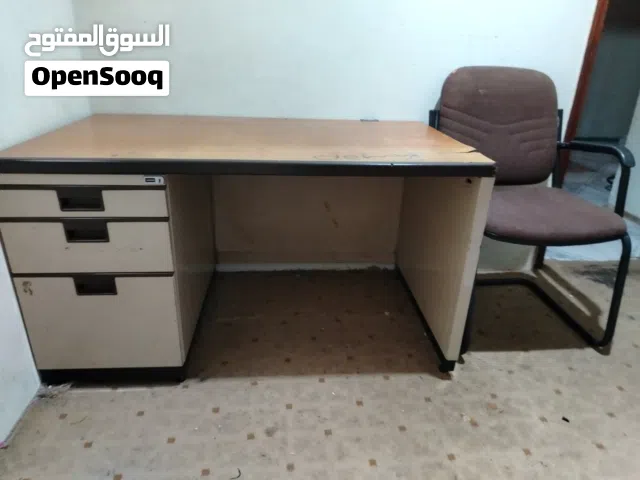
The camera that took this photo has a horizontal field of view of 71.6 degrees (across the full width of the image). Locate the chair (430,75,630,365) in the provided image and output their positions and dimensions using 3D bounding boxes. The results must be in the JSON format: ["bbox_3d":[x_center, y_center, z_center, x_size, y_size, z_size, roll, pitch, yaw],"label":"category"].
[{"bbox_3d":[0.773,-0.141,1.728,0.578,0.951,0.617,-2,25,-8],"label":"chair"}]

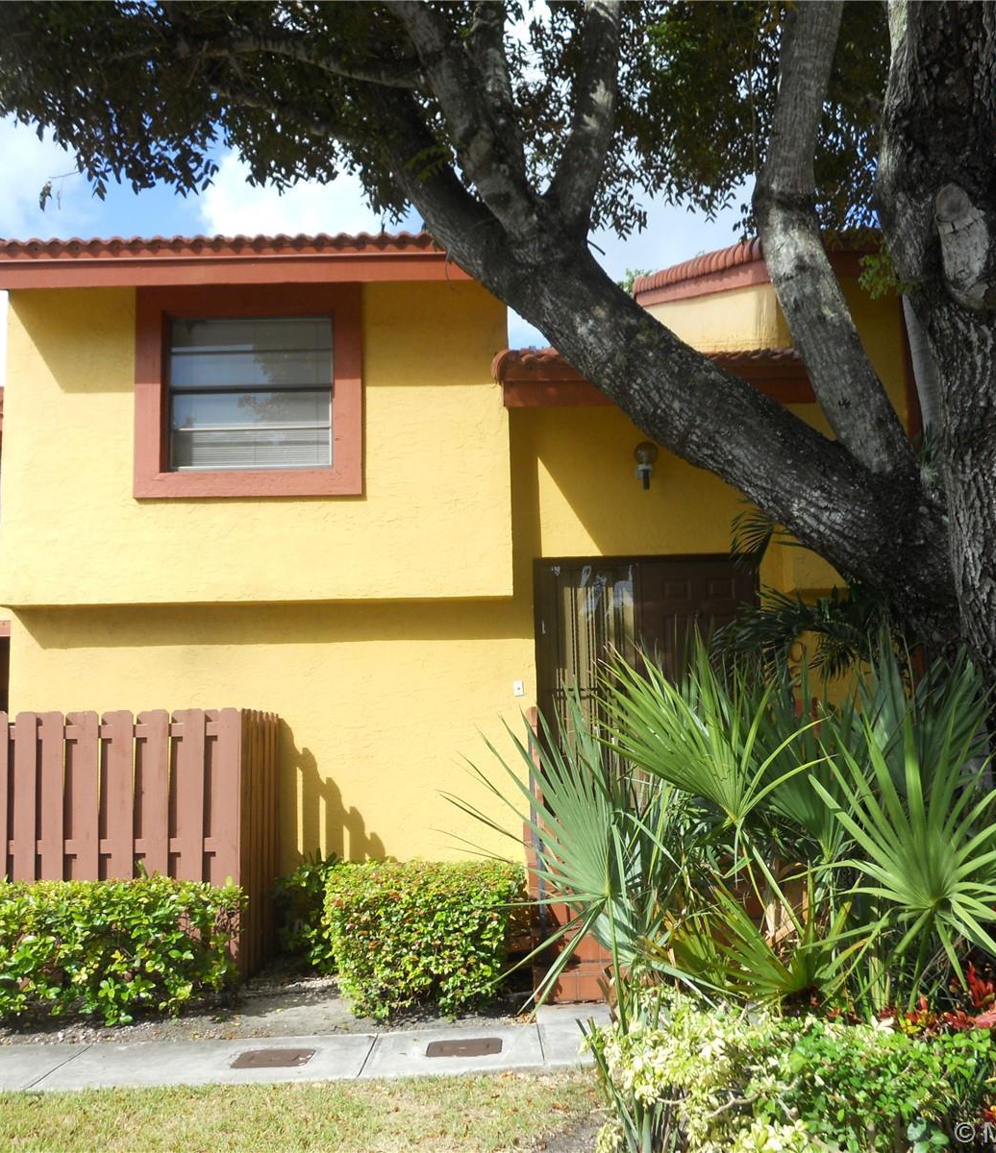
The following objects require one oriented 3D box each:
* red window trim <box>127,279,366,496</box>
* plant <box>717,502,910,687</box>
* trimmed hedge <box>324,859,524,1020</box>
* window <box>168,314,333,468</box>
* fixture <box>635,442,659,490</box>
[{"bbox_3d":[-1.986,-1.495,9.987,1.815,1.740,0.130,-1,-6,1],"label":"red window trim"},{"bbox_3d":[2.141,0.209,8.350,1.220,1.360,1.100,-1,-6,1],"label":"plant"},{"bbox_3d":[-0.441,2.184,7.663,1.190,0.840,0.900,-1,-6,1],"label":"trimmed hedge"},{"bbox_3d":[-2.010,-1.505,10.094,1.345,1.295,0.120,-1,-6,1],"label":"window"},{"bbox_3d":[1.183,-0.878,9.919,0.195,0.395,0.250,-1,-6,1],"label":"fixture"}]

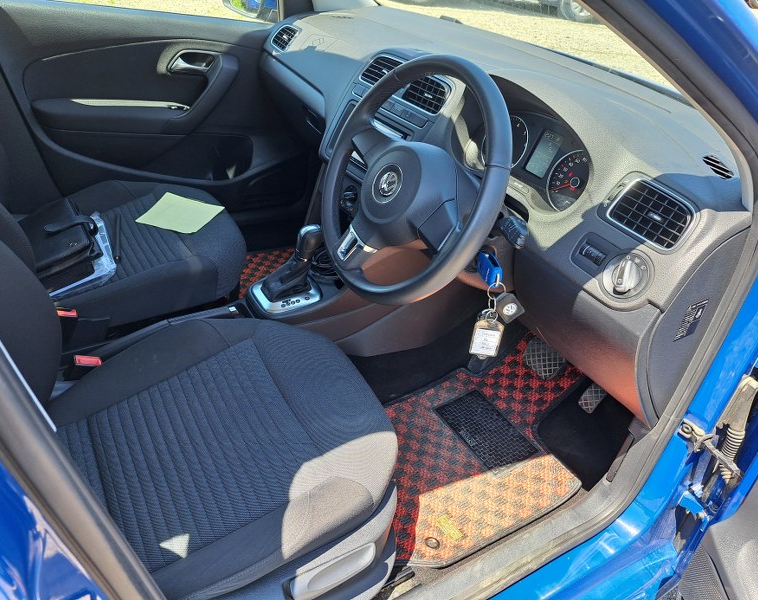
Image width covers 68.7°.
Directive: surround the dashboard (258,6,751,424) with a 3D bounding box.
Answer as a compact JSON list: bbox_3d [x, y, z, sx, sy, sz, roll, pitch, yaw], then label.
[{"bbox_3d":[0.172,-0.326,1.355,0.590,0.540,1.395,-13,39,-32],"label":"dashboard"}]

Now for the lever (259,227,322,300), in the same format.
[{"bbox_3d":[-0.197,-0.087,1.241,0.115,0.170,0.075,-13,39,-32],"label":"lever"}]

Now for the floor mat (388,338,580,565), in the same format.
[{"bbox_3d":[0.249,0.301,1.294,0.750,0.065,0.440,-13,39,-32],"label":"floor mat"}]

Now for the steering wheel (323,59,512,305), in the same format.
[{"bbox_3d":[0.044,-0.176,0.835,0.100,0.370,0.370,10,25,-43],"label":"steering wheel"}]

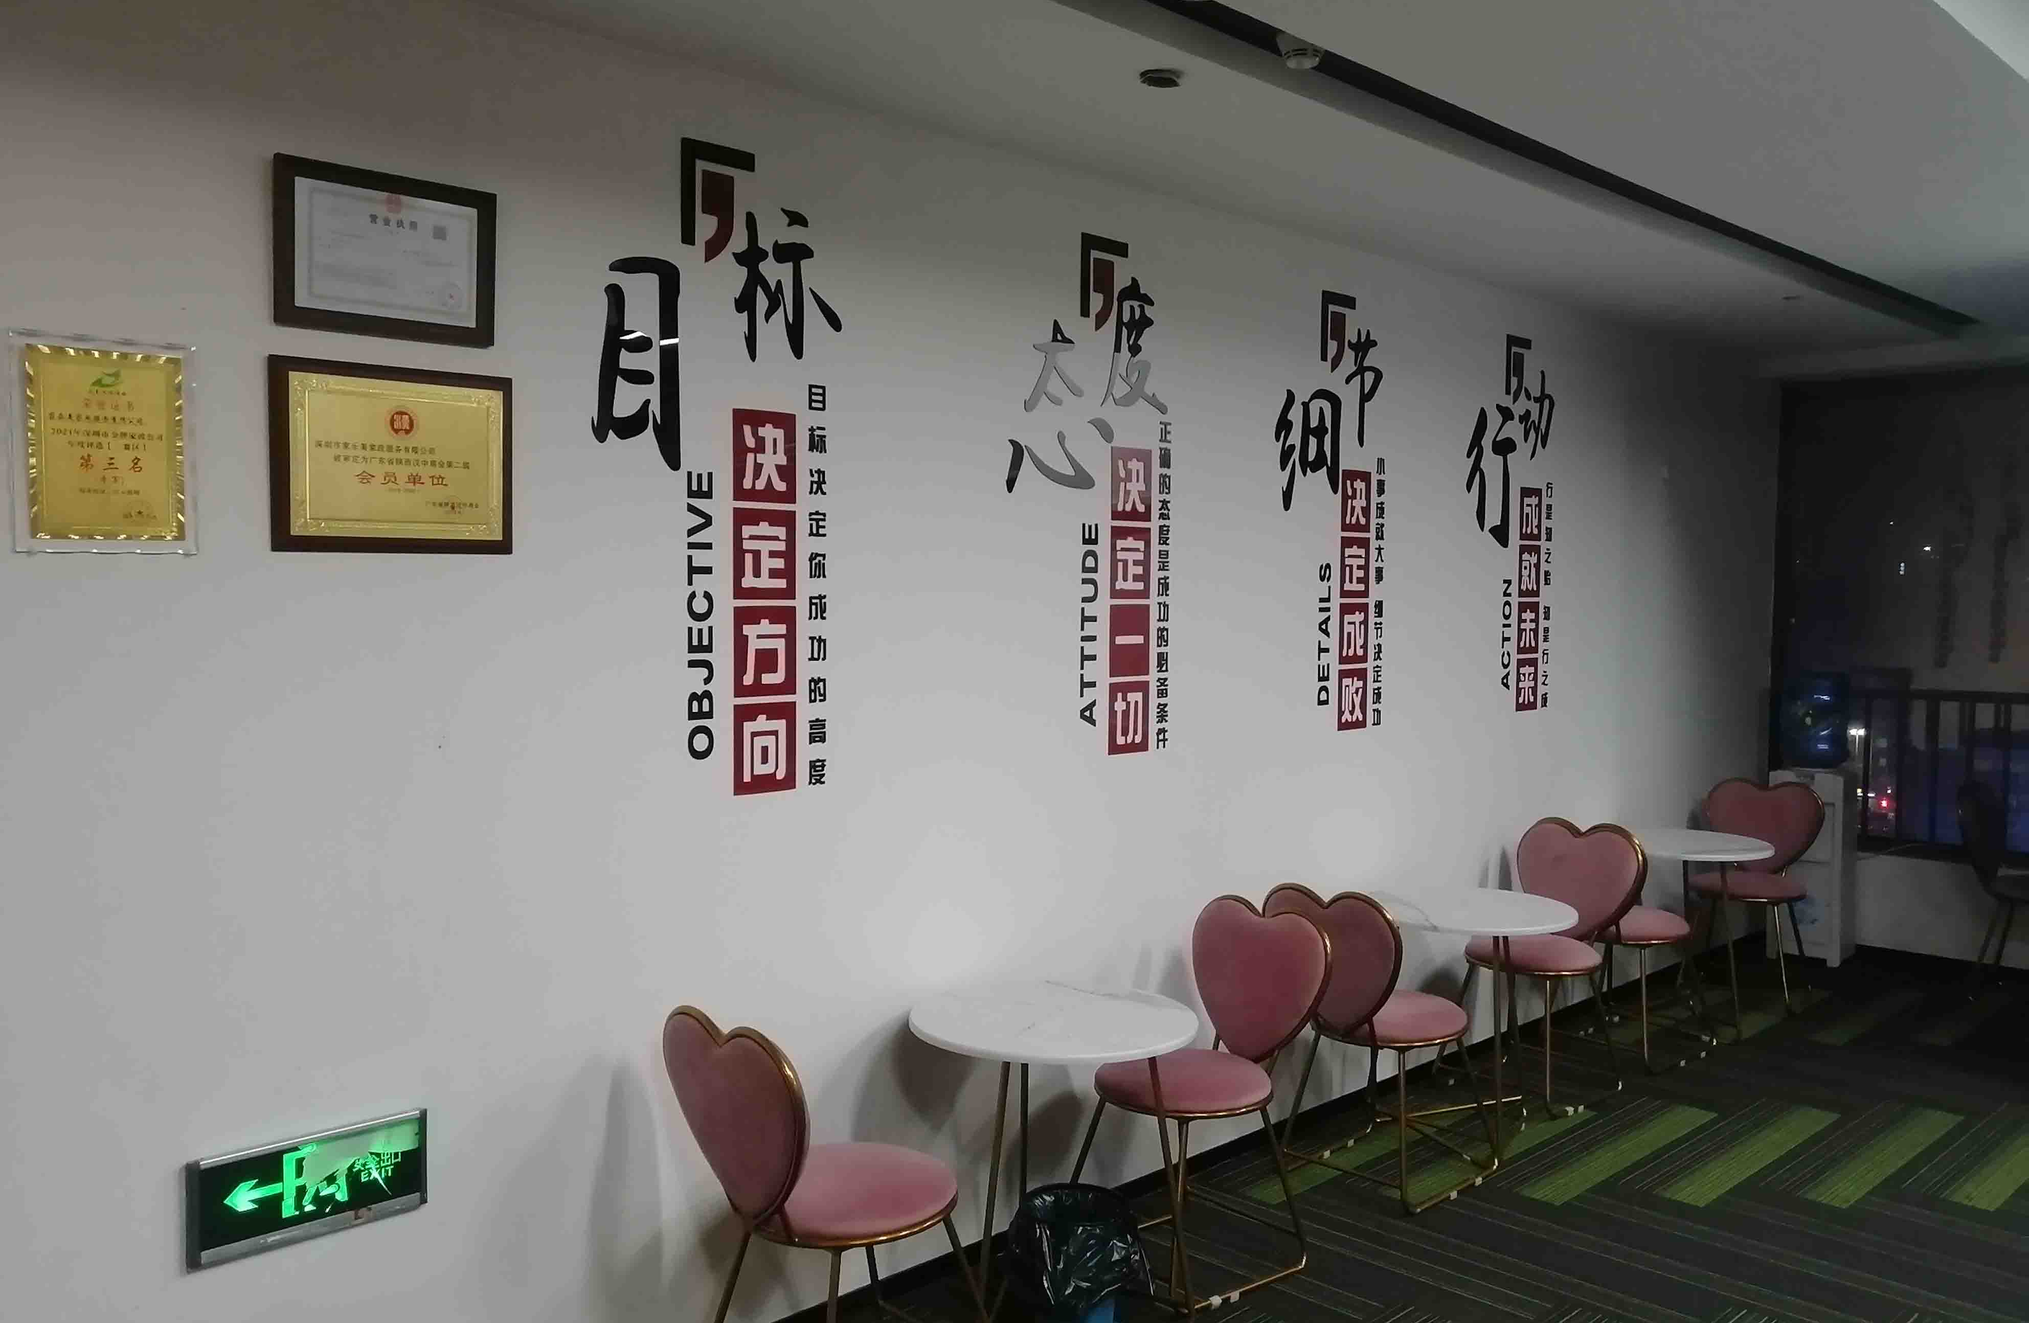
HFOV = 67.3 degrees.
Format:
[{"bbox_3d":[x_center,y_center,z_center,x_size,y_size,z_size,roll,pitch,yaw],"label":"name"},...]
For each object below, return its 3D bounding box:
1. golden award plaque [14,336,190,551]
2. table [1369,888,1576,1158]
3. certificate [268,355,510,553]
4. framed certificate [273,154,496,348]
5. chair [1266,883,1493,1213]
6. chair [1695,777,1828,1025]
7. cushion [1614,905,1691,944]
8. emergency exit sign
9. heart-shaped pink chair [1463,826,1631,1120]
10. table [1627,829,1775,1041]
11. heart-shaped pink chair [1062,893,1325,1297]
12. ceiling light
[{"bbox_3d":[-1.302,-0.307,2.184,0.232,0.305,0.020,-2,4,-44],"label":"golden award plaque"},{"bbox_3d":[1.284,1.013,4.327,0.590,0.640,0.590,0,3,0],"label":"table"},{"bbox_3d":[-1.002,-0.325,2.469,0.390,0.298,0.020,-2,4,-44],"label":"certificate"},{"bbox_3d":[-1.005,-0.650,2.446,0.350,0.256,0.022,-2,4,-44],"label":"framed certificate"},{"bbox_3d":[0.958,0.954,3.996,0.565,0.786,0.430,-2,4,-44],"label":"chair"},{"bbox_3d":[2.803,0.876,5.822,0.420,0.810,0.510,2,3,37],"label":"chair"},{"bbox_3d":[2.055,0.874,5.129,0.425,0.055,0.425,-2,4,-44],"label":"cushion"},{"bbox_3d":[-1.122,0.833,2.430,0.364,0.163,0.028,-2,4,-44],"label":"emergency exit sign"},{"bbox_3d":[1.629,0.921,4.721,0.510,0.810,0.420,-2,3,-43],"label":"heart-shaped pink chair"},{"bbox_3d":[2.337,0.970,5.354,0.600,0.661,0.600,-2,4,-44],"label":"table"},{"bbox_3d":[0.409,0.973,3.474,0.510,0.810,0.420,-2,3,-40],"label":"heart-shaped pink chair"},{"bbox_3d":[0.558,-1.196,2.980,0.105,0.055,0.105,0,3,0],"label":"ceiling light"}]

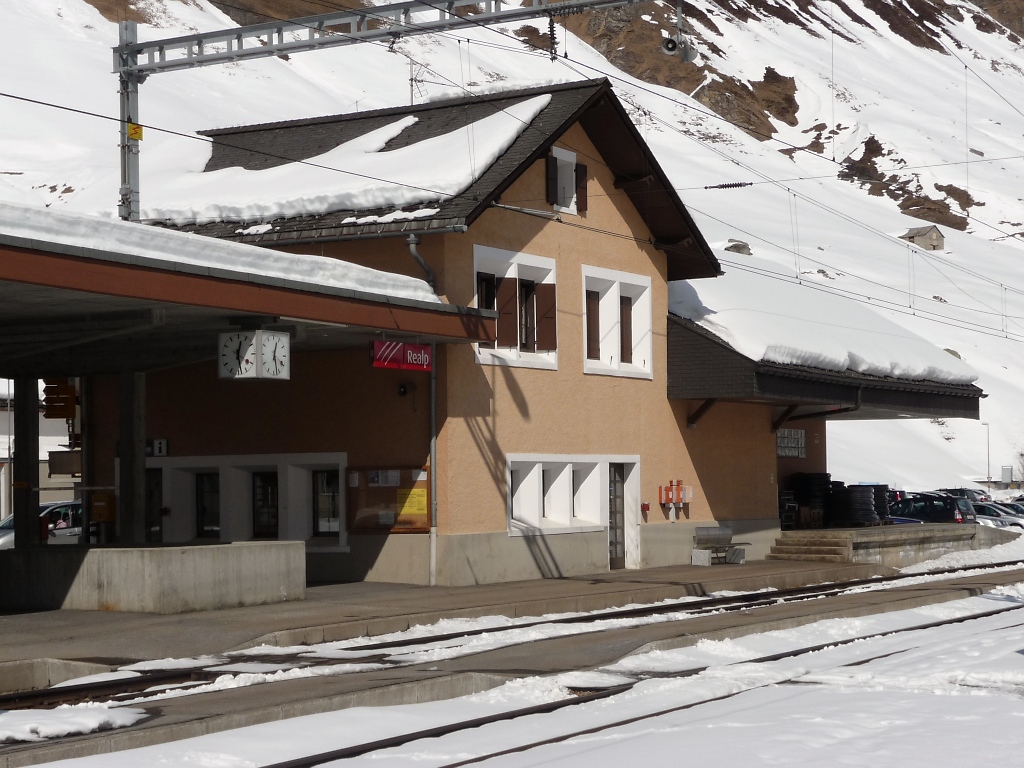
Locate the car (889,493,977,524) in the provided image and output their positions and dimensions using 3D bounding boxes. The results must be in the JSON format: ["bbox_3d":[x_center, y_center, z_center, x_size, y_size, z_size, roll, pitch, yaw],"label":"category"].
[{"bbox_3d":[15.280,5.046,70.000,4.500,1.540,1.750,-3,-4,43],"label":"car"}]

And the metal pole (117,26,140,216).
[{"bbox_3d":[-5.683,-1.137,27.169,0.220,8.580,0.220,-2,-3,32],"label":"metal pole"}]

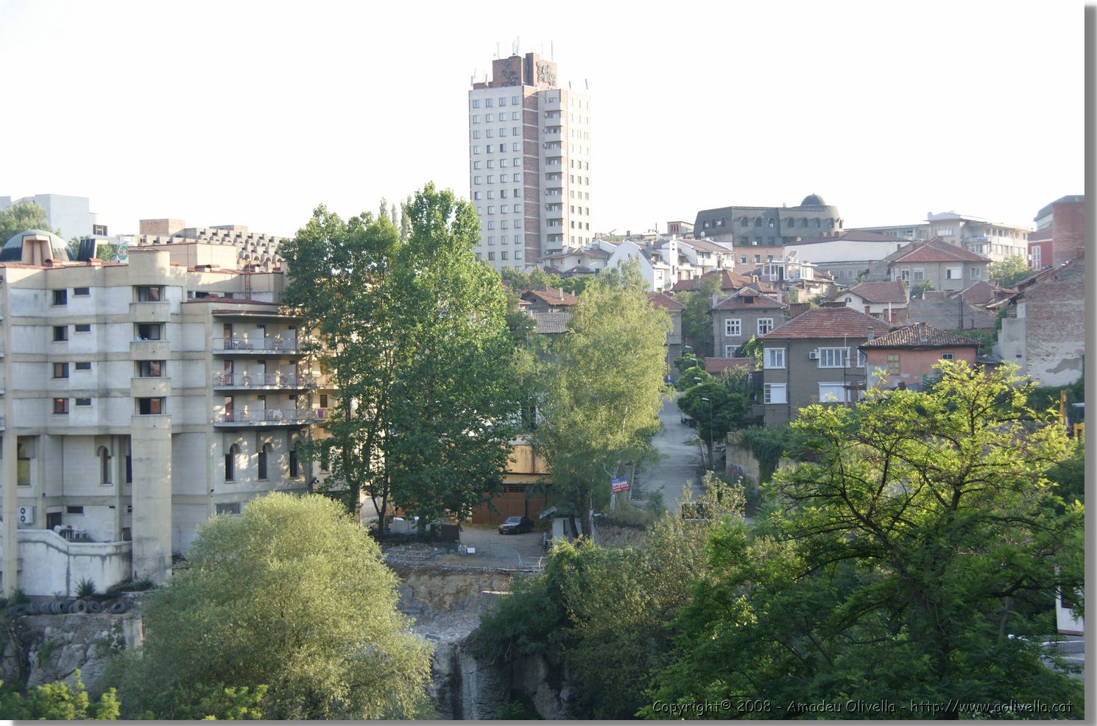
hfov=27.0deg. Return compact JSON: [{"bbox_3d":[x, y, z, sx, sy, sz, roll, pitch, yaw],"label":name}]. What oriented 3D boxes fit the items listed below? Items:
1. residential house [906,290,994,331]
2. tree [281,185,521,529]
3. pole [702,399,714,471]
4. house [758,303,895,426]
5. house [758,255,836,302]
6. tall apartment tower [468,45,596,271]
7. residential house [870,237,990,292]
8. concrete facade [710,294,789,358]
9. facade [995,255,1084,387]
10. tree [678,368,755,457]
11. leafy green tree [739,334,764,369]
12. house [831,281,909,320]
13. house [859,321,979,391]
[{"bbox_3d":[44.190,-5.580,250.000,9.600,4.810,8.000,-1,-1,0],"label":"residential house"},{"bbox_3d":[-12.260,-0.370,191.000,20.000,29.030,15.000,-1,-1,0],"label":"tree"},{"bbox_3d":[13.620,6.010,196.000,0.950,6.360,0.250,-1,0,3],"label":"pole"},{"bbox_3d":[24.180,0.680,195.000,12.400,10.890,9.500,-1,-1,-3],"label":"house"},{"bbox_3d":[36.480,-11.903,335.000,9.600,7.600,8.000,0,-1,-24],"label":"house"},{"bbox_3d":[-3.387,-36.948,434.000,17.000,43.500,17.200,-1,-1,30],"label":"tall apartment tower"},{"bbox_3d":[49.870,-12.370,299.000,15.500,8.120,11.000,-1,-1,3],"label":"residential house"},{"bbox_3d":[21.938,-3.759,251.000,8.600,8.200,7.000,-1,-1,9],"label":"concrete facade"},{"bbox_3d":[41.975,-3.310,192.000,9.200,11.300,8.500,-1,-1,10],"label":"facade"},{"bbox_3d":[15.230,5.110,209.000,6.800,8.910,6.400,-1,-1,0],"label":"tree"},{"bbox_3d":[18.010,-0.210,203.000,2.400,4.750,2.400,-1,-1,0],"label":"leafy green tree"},{"bbox_3d":[33.000,-6.000,235.000,7.900,4.800,7.000,-1,0,12],"label":"house"},{"bbox_3d":[30.213,-0.225,186.000,9.400,6.100,8.200,-1,-1,6],"label":"house"}]

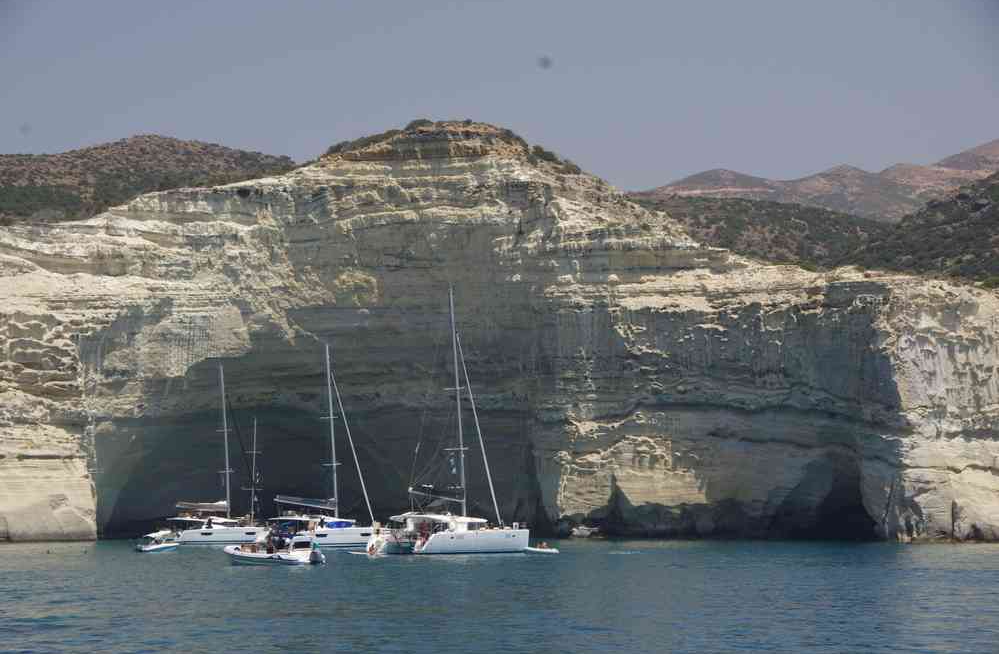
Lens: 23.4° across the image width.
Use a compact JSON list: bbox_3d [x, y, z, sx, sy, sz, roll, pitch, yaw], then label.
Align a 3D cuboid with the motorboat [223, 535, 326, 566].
[{"bbox_3d":[-15.221,15.223,163.312,7.000,2.150,2.500,-1,-4,10],"label":"motorboat"}]

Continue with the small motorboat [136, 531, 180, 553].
[{"bbox_3d":[-30.995,19.421,218.152,4.600,2.150,1.900,3,-5,-30],"label":"small motorboat"}]

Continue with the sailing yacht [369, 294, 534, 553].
[{"bbox_3d":[-4.349,8.332,209.984,13.600,23.600,7.600,4,-6,-43],"label":"sailing yacht"}]

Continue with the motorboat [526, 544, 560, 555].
[{"bbox_3d":[3.757,19.117,206.139,3.200,0.800,1.600,0,-4,5],"label":"motorboat"}]

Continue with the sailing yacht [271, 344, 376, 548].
[{"bbox_3d":[-17.484,12.452,248.280,13.000,21.300,7.200,3,-5,-34],"label":"sailing yacht"}]

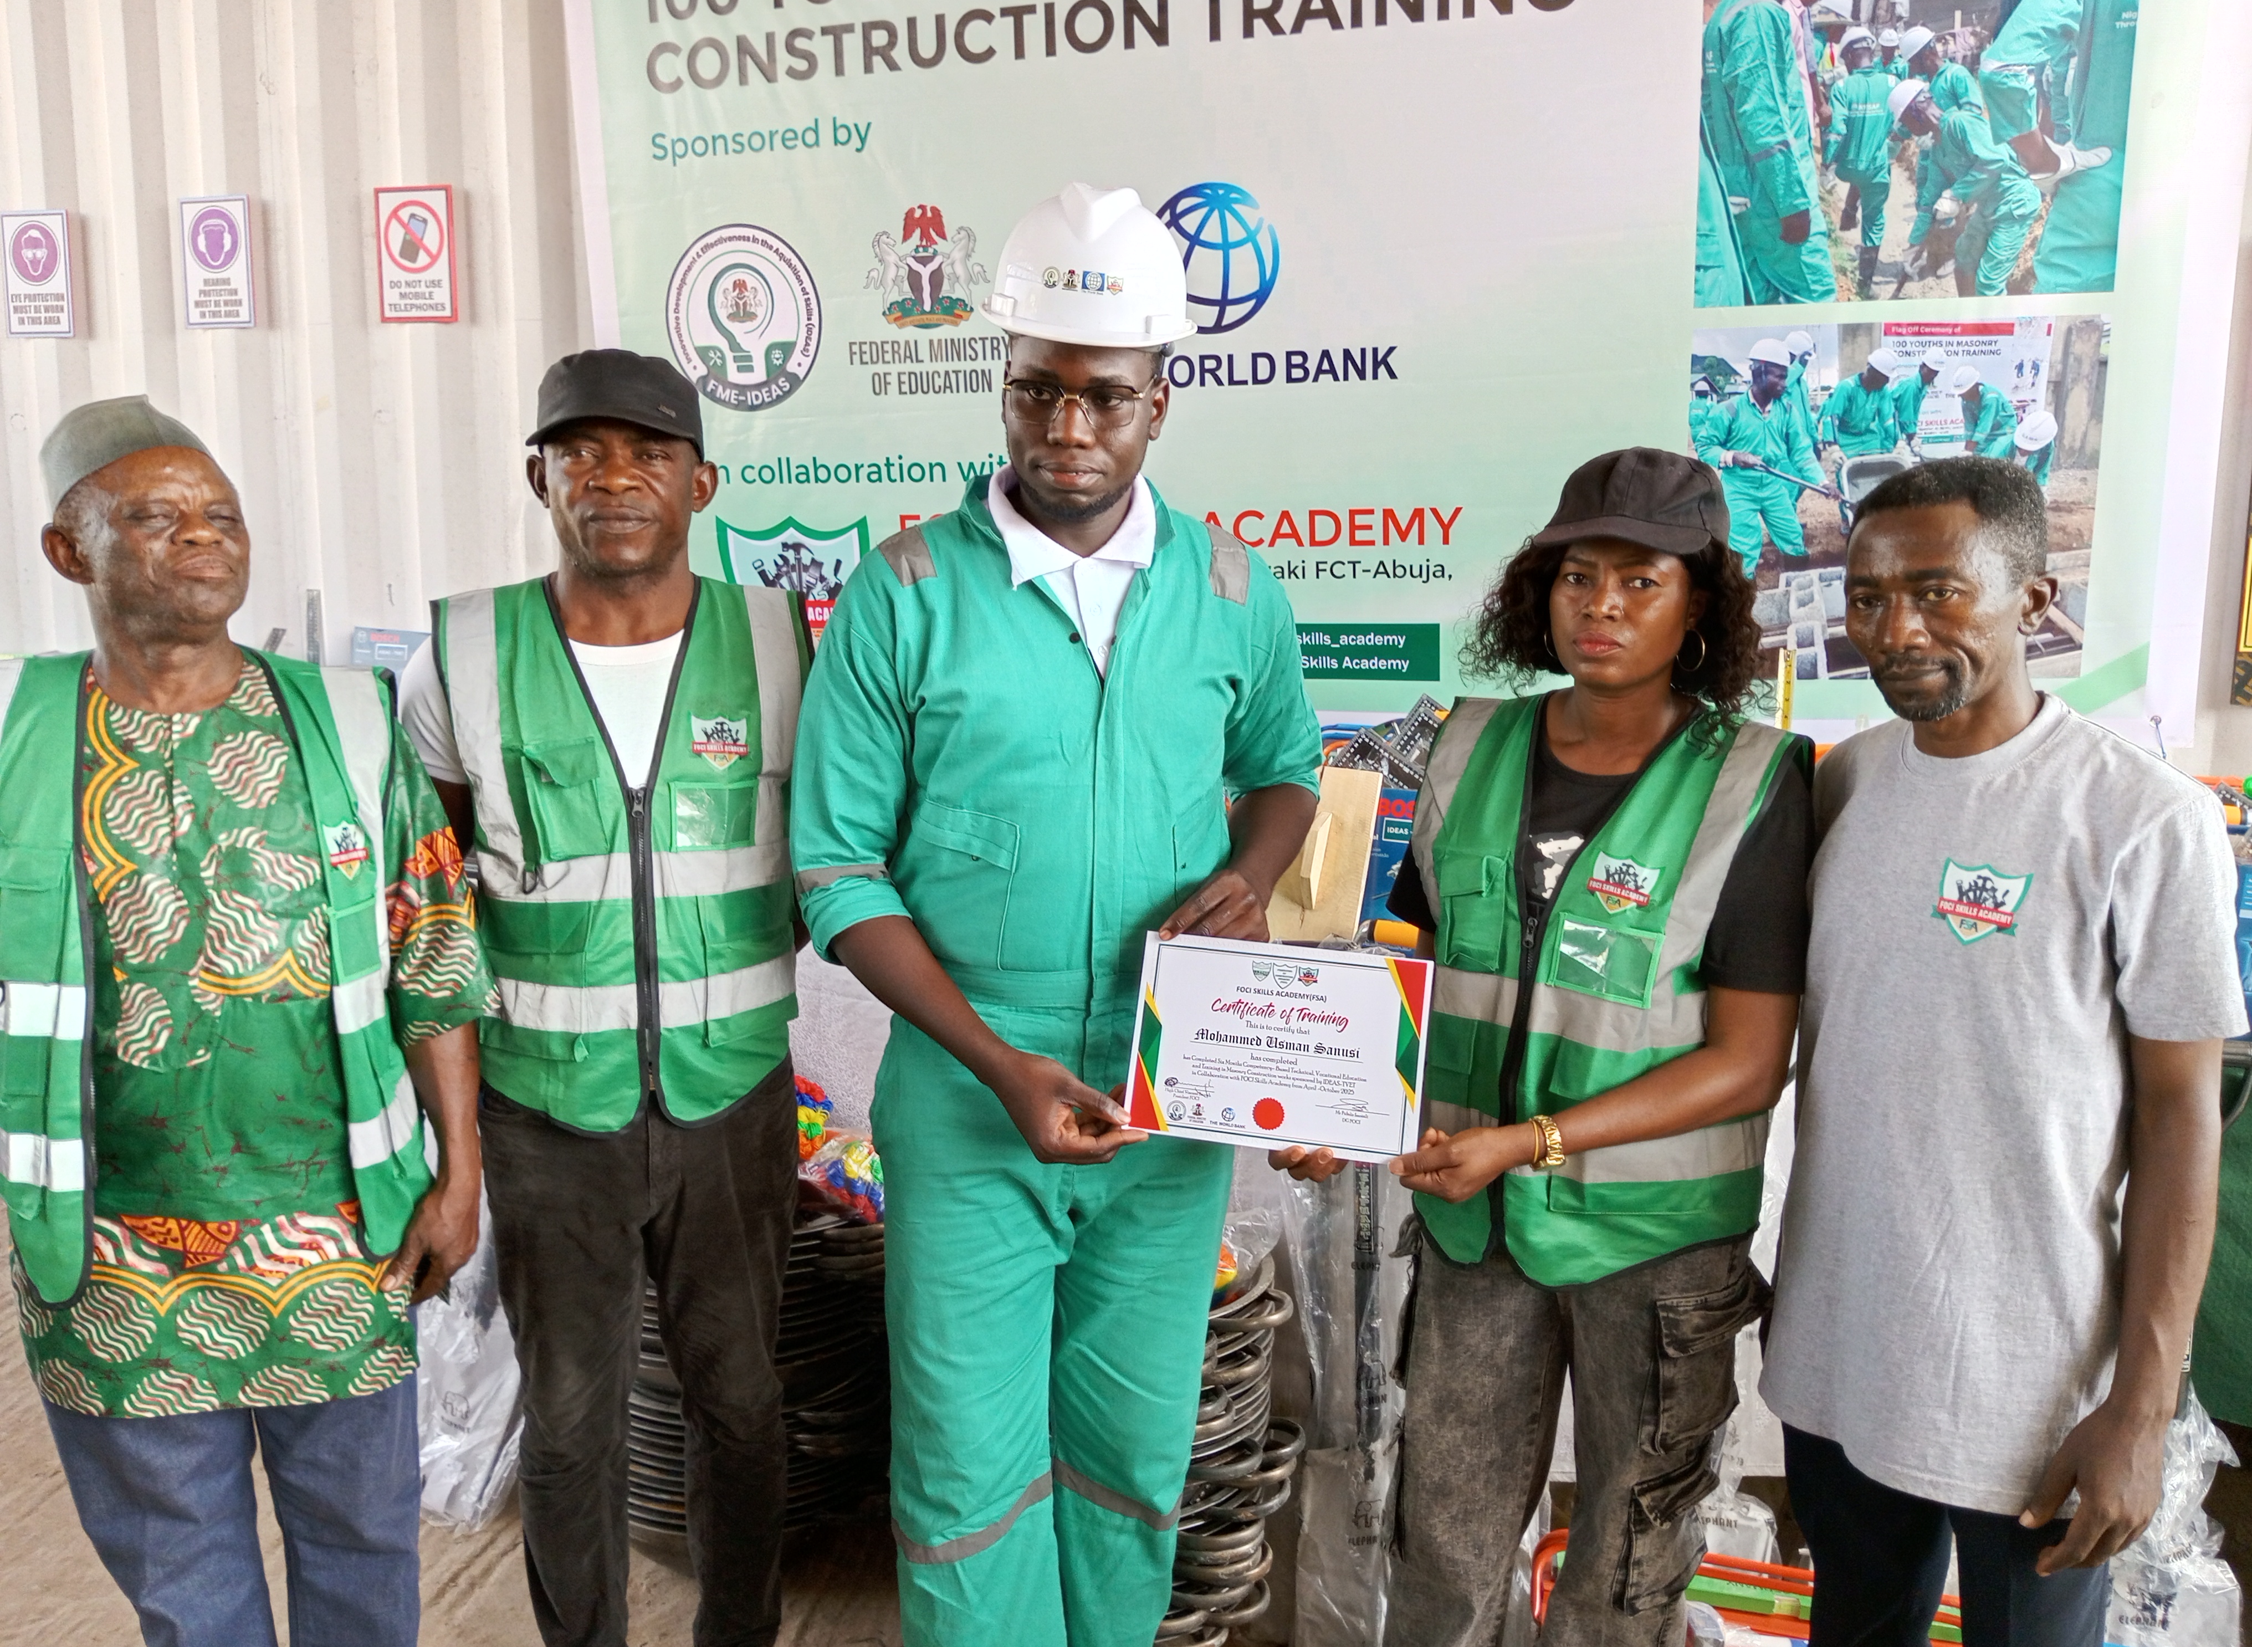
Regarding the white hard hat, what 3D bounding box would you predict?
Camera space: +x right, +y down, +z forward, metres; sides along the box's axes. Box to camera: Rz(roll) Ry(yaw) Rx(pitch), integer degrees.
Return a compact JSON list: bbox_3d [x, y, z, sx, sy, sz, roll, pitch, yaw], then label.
[{"bbox_3d":[-0.040,-0.576,1.835,0.220,0.155,0.285,5,22,7],"label":"white hard hat"}]

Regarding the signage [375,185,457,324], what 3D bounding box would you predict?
[{"bbox_3d":[-1.616,-1.294,4.002,0.203,0.300,0.012,2,7,17],"label":"signage"}]

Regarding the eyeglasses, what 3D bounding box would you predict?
[{"bbox_3d":[-0.038,-0.441,1.813,0.145,0.048,0.145,0,18,12],"label":"eyeglasses"}]

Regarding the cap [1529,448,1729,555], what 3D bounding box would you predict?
[{"bbox_3d":[0.510,-0.324,1.783,0.180,0.125,0.260,4,11,27],"label":"cap"}]

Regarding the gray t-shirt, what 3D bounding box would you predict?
[{"bbox_3d":[0.830,0.247,1.662,0.500,0.710,0.280,6,9,38],"label":"gray t-shirt"}]

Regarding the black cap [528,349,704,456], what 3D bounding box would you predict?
[{"bbox_3d":[-0.573,-0.465,1.978,0.185,0.125,0.240,-1,9,-11],"label":"black cap"}]

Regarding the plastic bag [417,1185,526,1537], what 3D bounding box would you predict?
[{"bbox_3d":[-1.002,0.792,2.649,0.260,0.520,0.200,-1,7,-10],"label":"plastic bag"}]

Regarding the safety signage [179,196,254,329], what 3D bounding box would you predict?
[{"bbox_3d":[-2.154,-1.327,4.164,0.200,0.300,0.012,2,7,17],"label":"safety signage"}]

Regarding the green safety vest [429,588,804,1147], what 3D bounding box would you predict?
[{"bbox_3d":[-0.588,0.029,2.056,0.420,0.620,0.270,-1,7,-14],"label":"green safety vest"}]

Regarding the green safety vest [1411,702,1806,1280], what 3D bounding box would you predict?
[{"bbox_3d":[0.520,0.170,1.904,0.410,0.610,0.260,5,8,32],"label":"green safety vest"}]

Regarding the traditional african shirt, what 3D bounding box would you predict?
[{"bbox_3d":[-0.924,0.201,1.790,0.560,0.750,0.320,-3,8,-22],"label":"traditional african shirt"}]

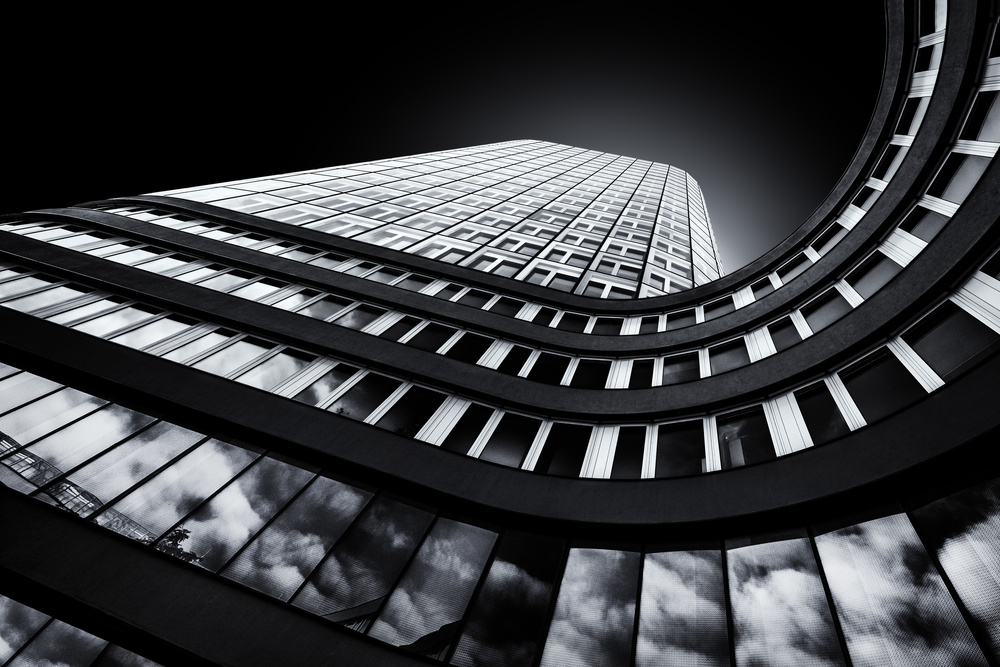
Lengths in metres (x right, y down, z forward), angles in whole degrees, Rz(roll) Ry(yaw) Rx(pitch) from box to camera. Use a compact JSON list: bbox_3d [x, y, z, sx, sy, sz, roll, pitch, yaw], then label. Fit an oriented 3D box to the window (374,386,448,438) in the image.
[{"bbox_3d":[-2.128,1.903,11.680,1.043,1.880,0.100,13,-62,15],"label":"window"}]

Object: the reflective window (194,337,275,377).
[{"bbox_3d":[-7.348,0.655,13.069,1.128,2.158,0.100,14,-62,15],"label":"reflective window"}]

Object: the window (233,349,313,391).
[{"bbox_3d":[-6.029,0.977,12.718,1.095,2.143,0.100,14,-62,15],"label":"window"}]

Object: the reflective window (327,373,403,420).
[{"bbox_3d":[-3.448,1.628,12.050,1.020,2.099,0.100,14,-62,15],"label":"reflective window"}]

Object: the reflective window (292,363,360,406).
[{"bbox_3d":[-4.438,1.311,12.293,0.686,1.880,0.100,13,-62,15],"label":"reflective window"}]

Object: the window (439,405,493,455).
[{"bbox_3d":[-0.756,2.301,11.332,0.648,2.083,0.100,14,-62,15],"label":"window"}]

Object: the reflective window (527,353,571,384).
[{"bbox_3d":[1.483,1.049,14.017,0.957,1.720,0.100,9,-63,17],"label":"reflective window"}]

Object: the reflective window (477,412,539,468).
[{"bbox_3d":[0.268,2.510,11.038,0.946,2.075,0.100,9,-63,17],"label":"reflective window"}]

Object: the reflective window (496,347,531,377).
[{"bbox_3d":[0.490,0.828,14.296,0.640,1.720,0.100,14,-62,14],"label":"reflective window"}]

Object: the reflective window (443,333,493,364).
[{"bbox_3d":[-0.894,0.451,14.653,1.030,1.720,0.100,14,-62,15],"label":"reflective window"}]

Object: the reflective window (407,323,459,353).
[{"bbox_3d":[-2.154,0.141,15.023,1.047,1.943,0.100,14,-62,15],"label":"reflective window"}]

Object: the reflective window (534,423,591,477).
[{"bbox_3d":[1.464,2.608,10.625,0.976,1.880,0.100,2,-65,21],"label":"reflective window"}]

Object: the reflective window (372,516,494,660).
[{"bbox_3d":[-0.973,4.135,7.911,1.175,2.420,0.100,10,-63,17],"label":"reflective window"}]

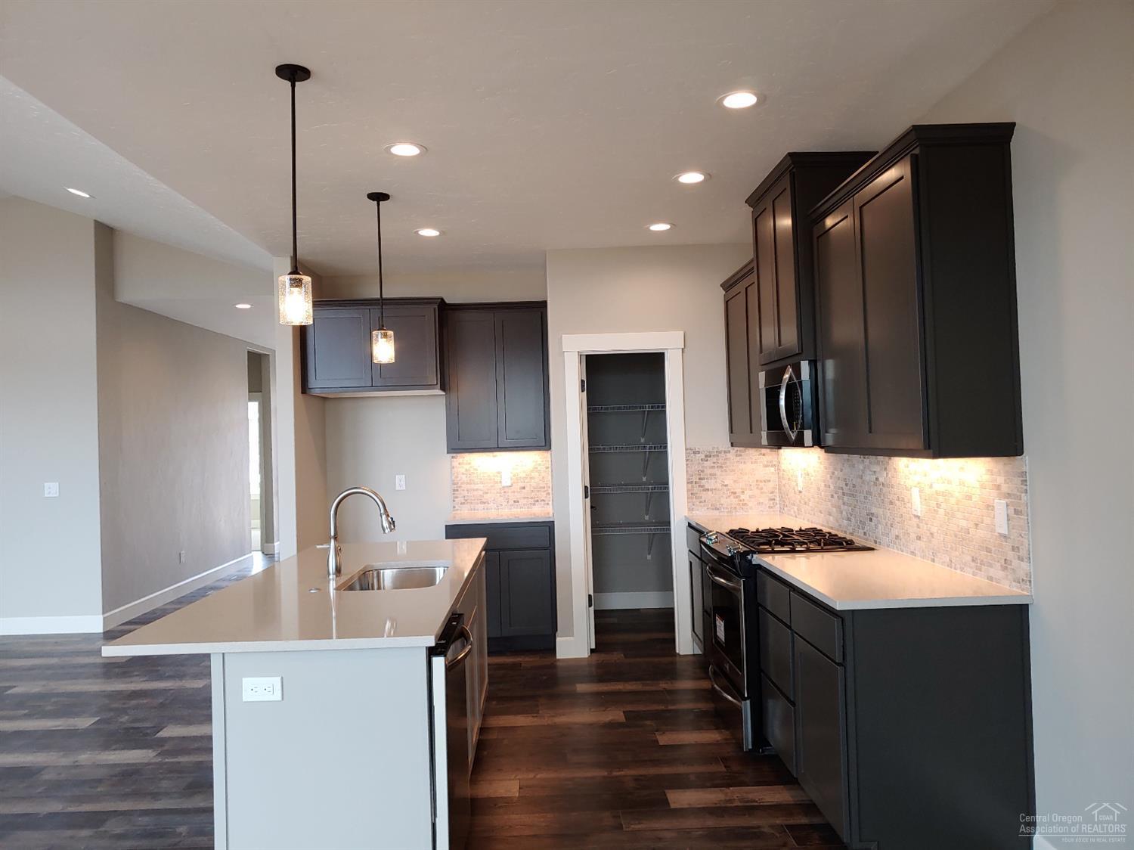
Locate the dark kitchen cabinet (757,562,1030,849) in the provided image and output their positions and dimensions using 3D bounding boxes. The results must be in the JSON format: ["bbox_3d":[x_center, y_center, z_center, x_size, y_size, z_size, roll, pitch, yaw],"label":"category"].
[{"bbox_3d":[1.202,1.046,3.198,0.633,0.888,1.045,-2,-1,-2],"label":"dark kitchen cabinet"}]

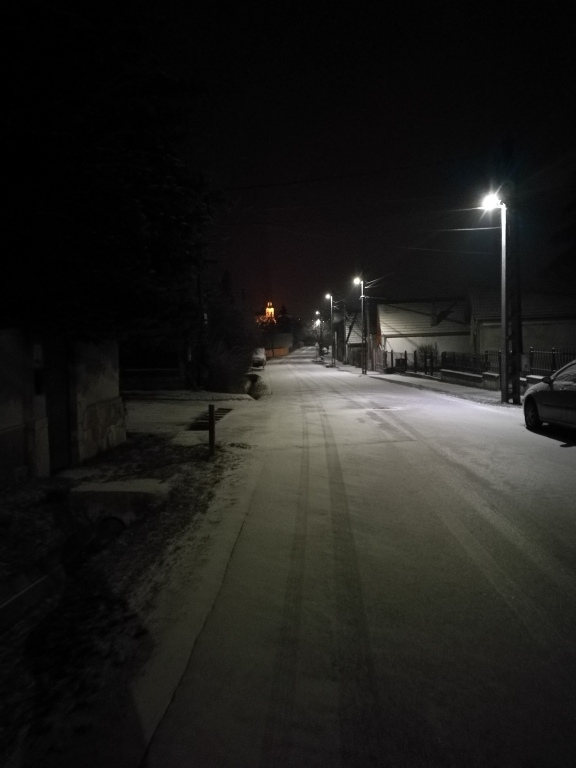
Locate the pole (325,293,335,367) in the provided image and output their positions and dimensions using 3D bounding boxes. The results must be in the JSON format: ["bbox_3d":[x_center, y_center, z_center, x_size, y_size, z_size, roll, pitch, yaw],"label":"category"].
[{"bbox_3d":[3.751,-4.868,53.500,0.950,6.600,0.380,-1,3,-5],"label":"pole"}]

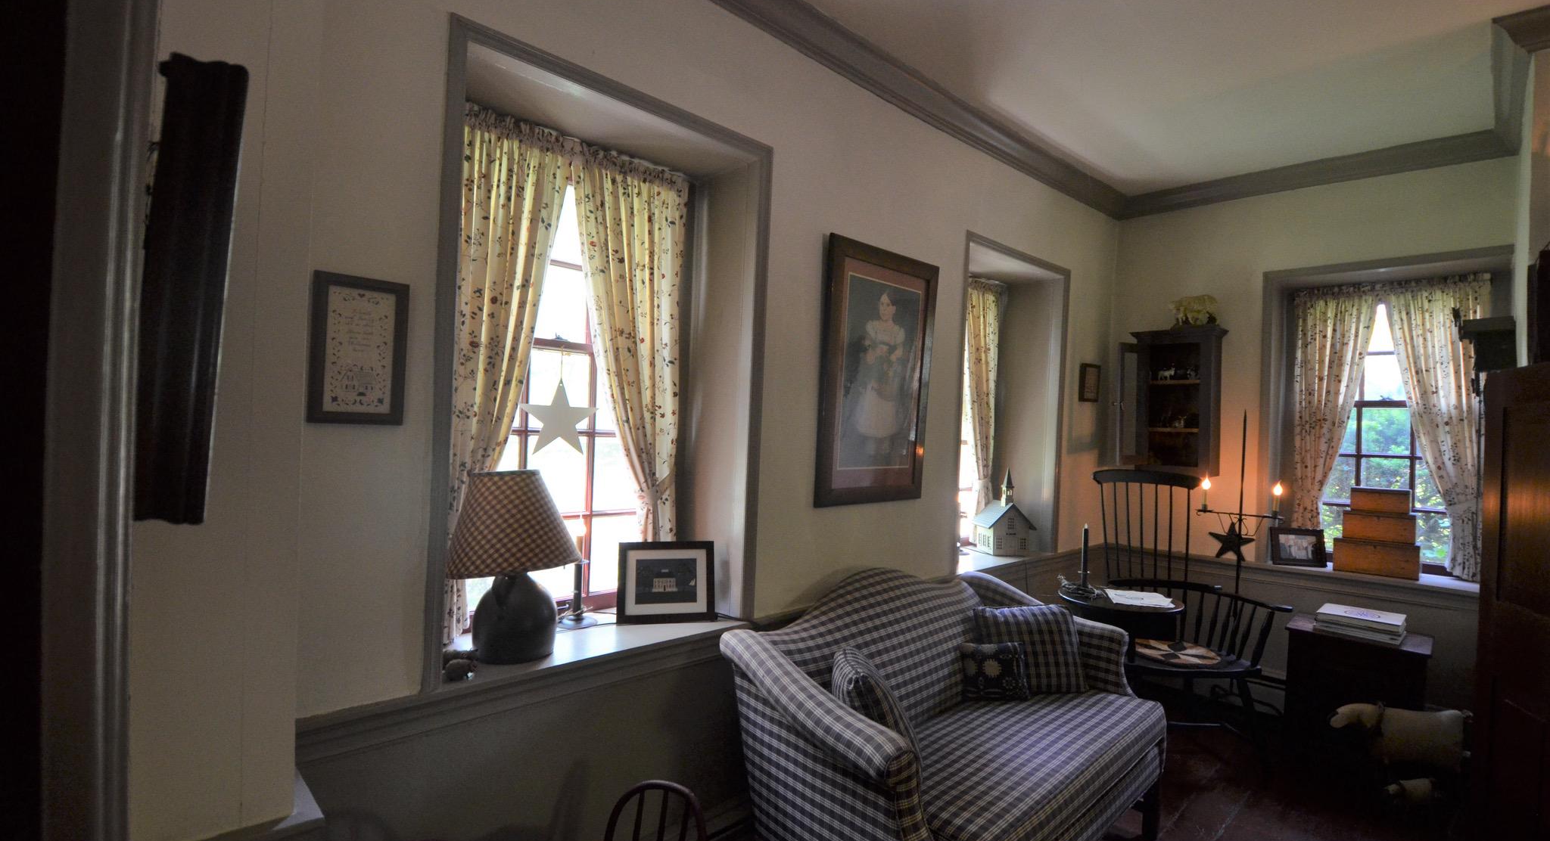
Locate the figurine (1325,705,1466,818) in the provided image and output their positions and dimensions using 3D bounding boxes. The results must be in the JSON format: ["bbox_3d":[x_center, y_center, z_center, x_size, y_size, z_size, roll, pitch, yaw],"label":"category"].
[{"bbox_3d":[2.424,1.301,2.496,0.481,0.411,0.169,2,0,0],"label":"figurine"}]

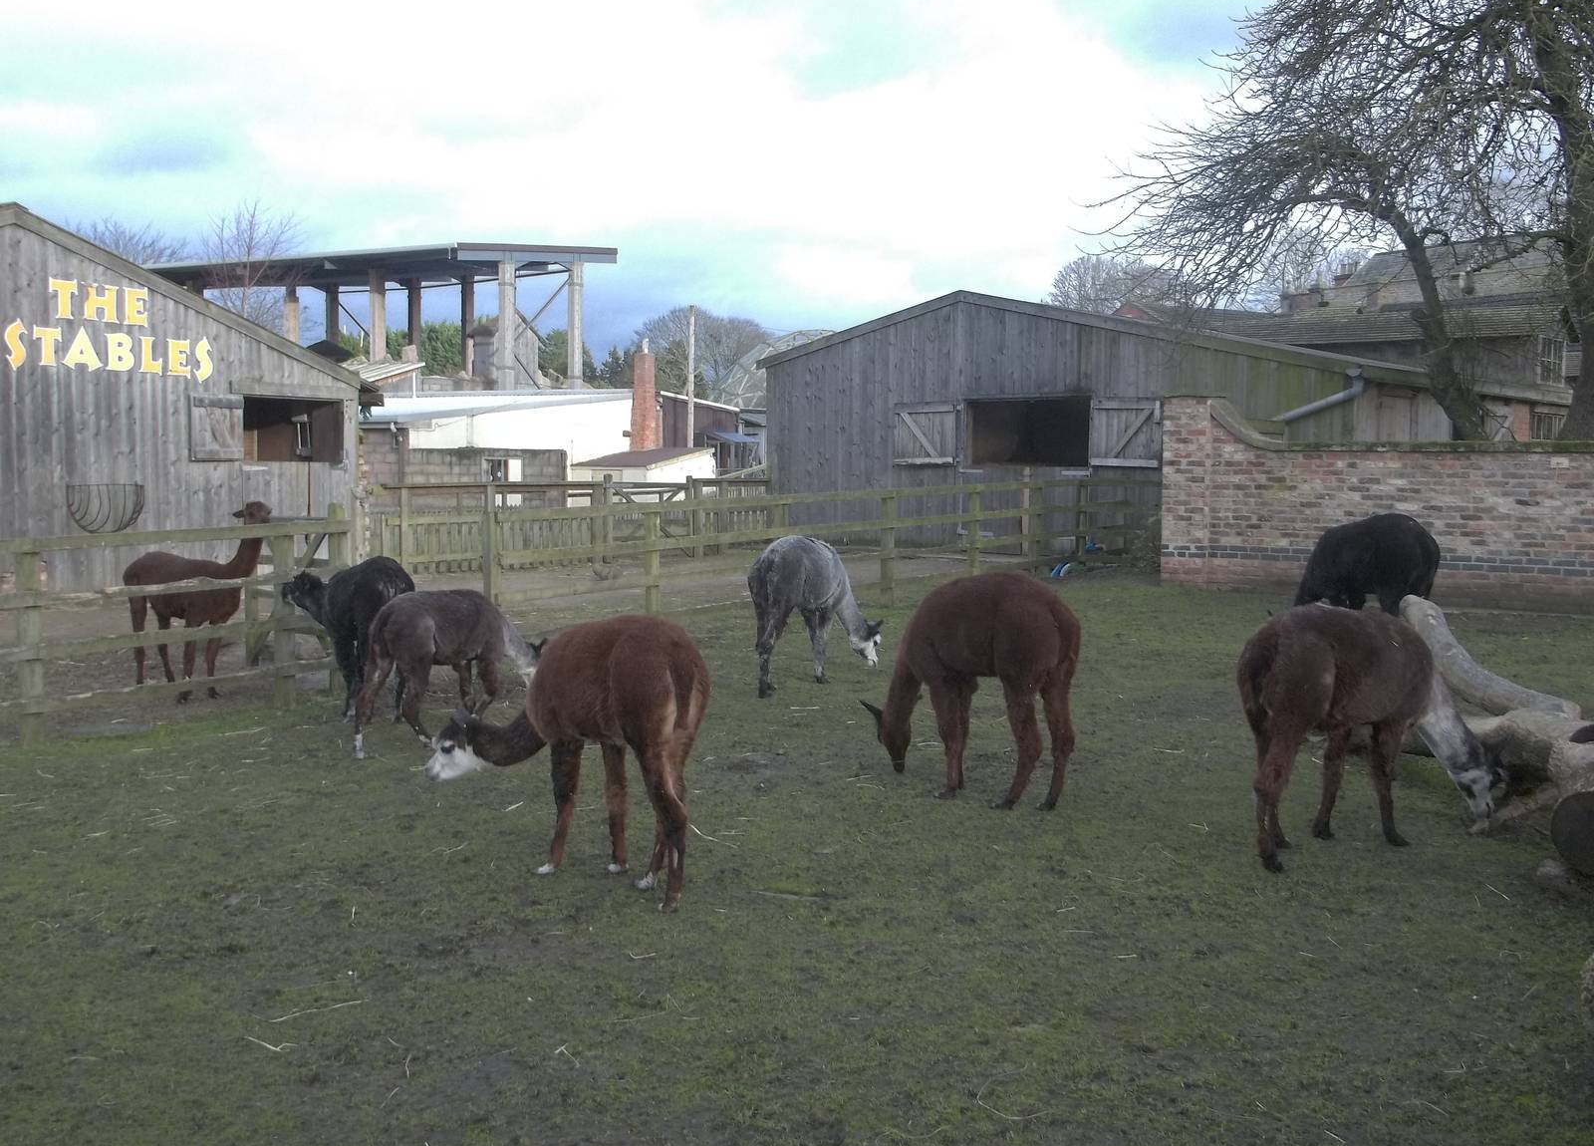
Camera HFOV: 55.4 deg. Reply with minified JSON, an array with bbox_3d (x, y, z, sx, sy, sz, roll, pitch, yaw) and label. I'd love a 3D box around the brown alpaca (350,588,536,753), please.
[{"bbox_3d":[-1.718,0.426,7.546,1.020,0.770,0.370,-4,6,-38],"label":"brown alpaca"}]

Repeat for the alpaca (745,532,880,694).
[{"bbox_3d":[0.108,0.228,9.413,0.420,0.950,1.080,4,5,37],"label":"alpaca"}]

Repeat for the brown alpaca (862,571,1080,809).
[{"bbox_3d":[0.717,0.459,6.319,0.430,0.940,1.060,-4,7,-43],"label":"brown alpaca"}]

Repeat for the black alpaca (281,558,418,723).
[{"bbox_3d":[-2.444,0.328,8.179,0.450,0.880,1.050,-4,6,-45],"label":"black alpaca"}]

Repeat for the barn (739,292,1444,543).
[{"bbox_3d":[4.107,-2.054,20.648,8.600,3.450,4.300,4,6,39],"label":"barn"}]

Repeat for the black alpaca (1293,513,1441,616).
[{"bbox_3d":[3.752,0.113,10.258,1.200,0.960,0.480,3,6,28],"label":"black alpaca"}]

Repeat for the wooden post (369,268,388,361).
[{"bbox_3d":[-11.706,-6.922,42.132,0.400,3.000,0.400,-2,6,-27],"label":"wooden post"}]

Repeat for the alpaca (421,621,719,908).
[{"bbox_3d":[-0.773,0.574,5.059,1.130,0.920,0.460,4,6,37],"label":"alpaca"}]

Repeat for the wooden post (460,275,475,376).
[{"bbox_3d":[-9.774,-7.261,45.091,0.330,3.200,0.330,5,6,43],"label":"wooden post"}]

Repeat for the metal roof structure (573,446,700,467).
[{"bbox_3d":[-3.372,-2.569,33.755,2.000,0.500,3.200,2,5,22],"label":"metal roof structure"}]

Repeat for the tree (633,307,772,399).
[{"bbox_3d":[-4.983,-9.786,79.630,7.400,8.400,7.400,0,5,0],"label":"tree"}]

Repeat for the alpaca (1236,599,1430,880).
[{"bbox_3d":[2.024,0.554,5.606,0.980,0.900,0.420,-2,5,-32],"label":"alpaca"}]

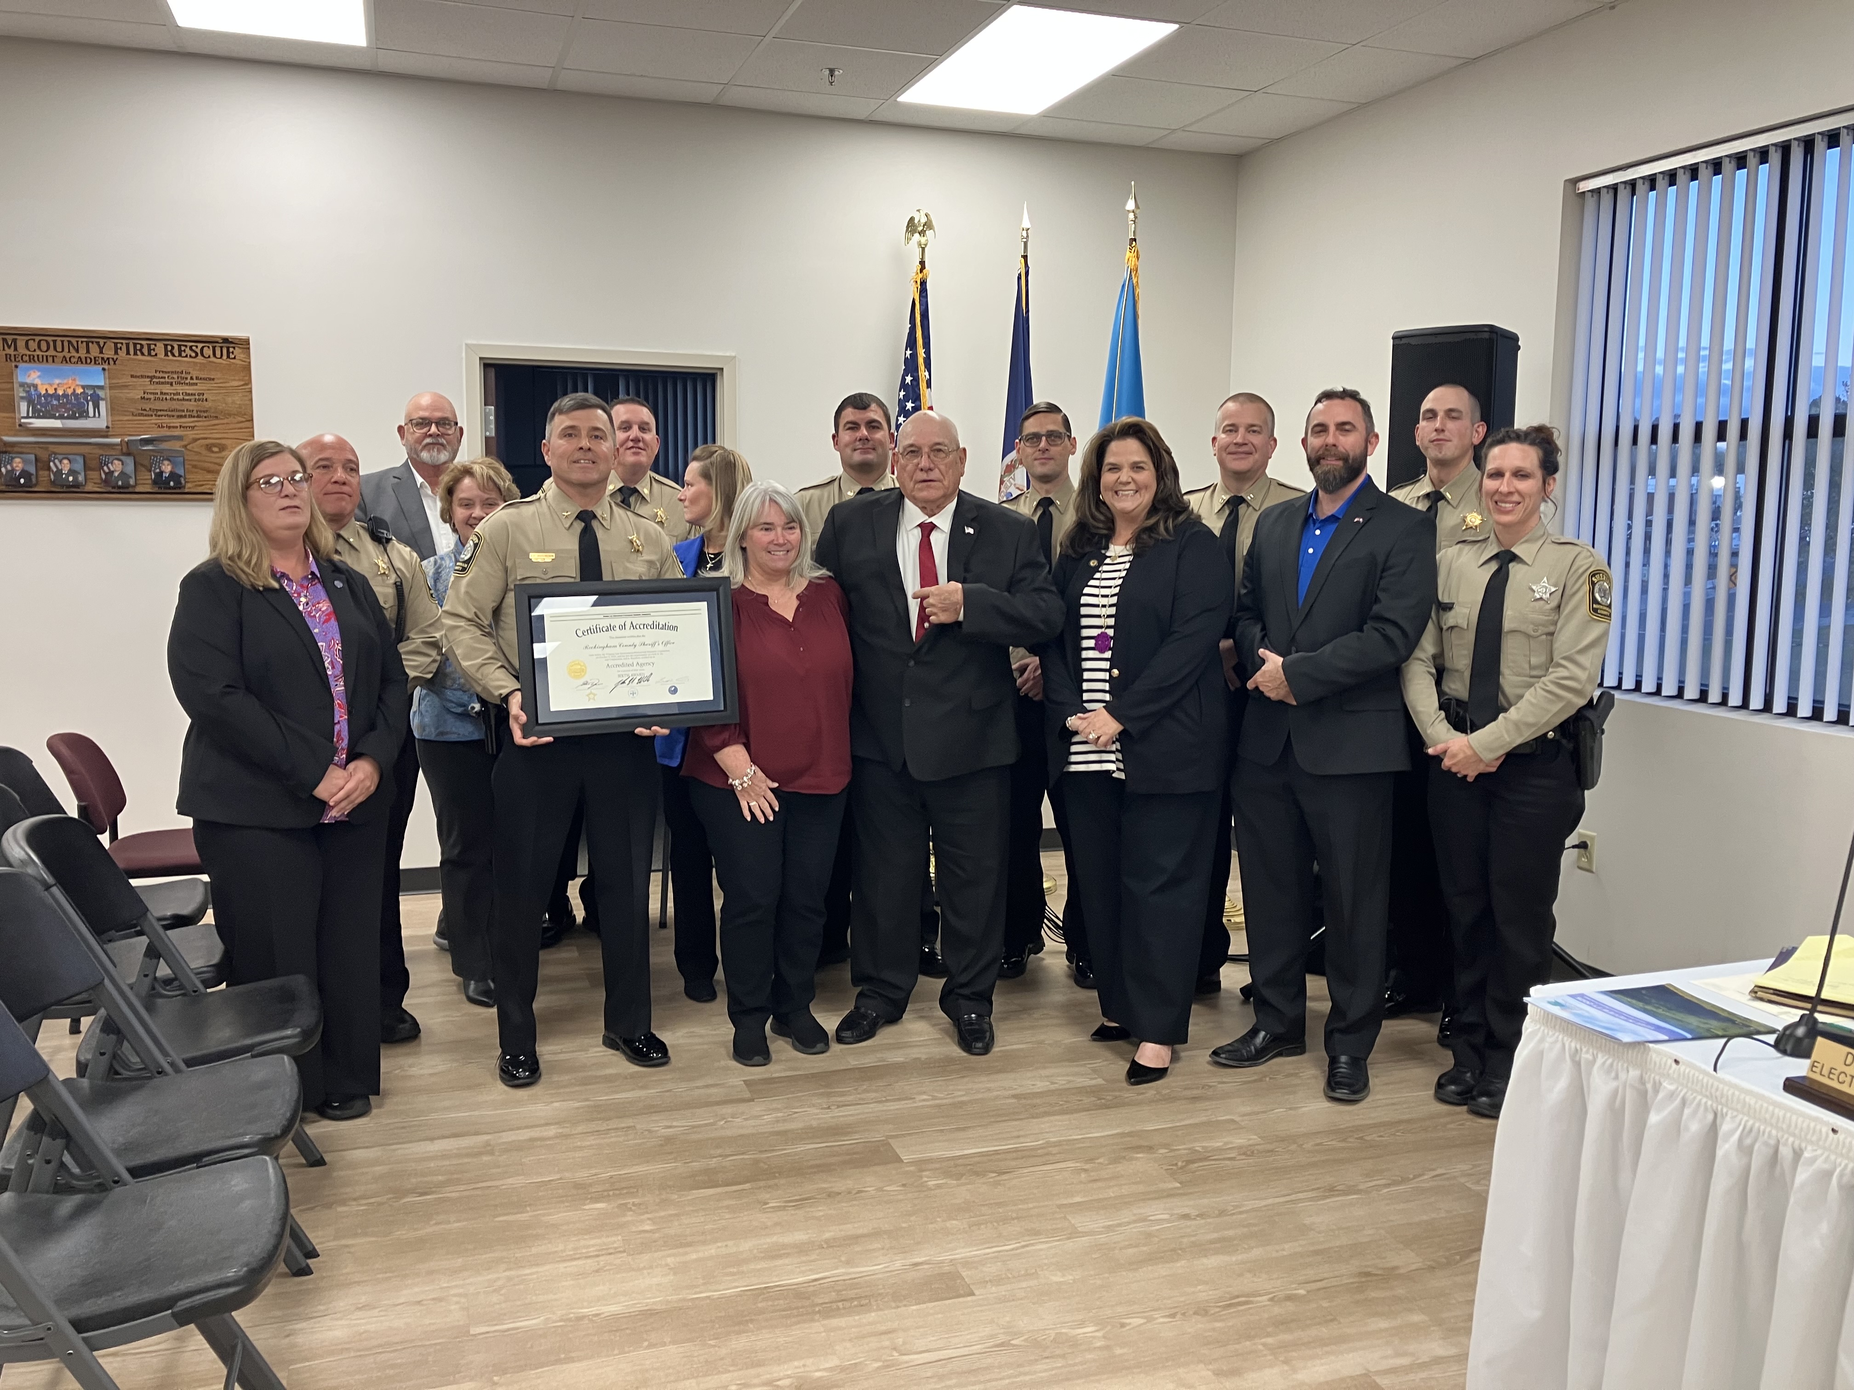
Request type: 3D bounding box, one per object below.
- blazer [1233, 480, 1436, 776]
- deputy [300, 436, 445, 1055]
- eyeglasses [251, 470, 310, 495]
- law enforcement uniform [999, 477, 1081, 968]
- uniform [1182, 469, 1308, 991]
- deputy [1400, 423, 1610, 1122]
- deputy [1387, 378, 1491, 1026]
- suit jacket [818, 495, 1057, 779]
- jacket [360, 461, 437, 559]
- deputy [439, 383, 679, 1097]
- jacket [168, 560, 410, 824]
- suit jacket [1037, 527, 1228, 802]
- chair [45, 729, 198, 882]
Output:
[{"bbox_3d":[1.100,-0.177,4.048,0.530,0.780,0.340,7,10,40],"label":"blazer"},{"bbox_3d":[-1.599,0.130,4.181,0.550,1.680,0.380,-4,9,-33],"label":"deputy"},{"bbox_3d":[-1.551,-0.498,3.556,0.142,0.050,0.145,-16,9,-43],"label":"eyeglasses"},{"bbox_3d":[0.405,0.080,4.800,0.530,1.558,0.340,1,7,6],"label":"law enforcement uniform"},{"bbox_3d":[0.989,0.111,4.753,0.540,1.580,0.330,4,8,20],"label":"uniform"},{"bbox_3d":[1.503,0.185,3.904,0.500,1.730,0.380,8,10,42],"label":"deputy"},{"bbox_3d":[1.507,0.044,4.328,0.540,1.855,0.360,6,9,34],"label":"deputy"},{"bbox_3d":[0.019,-0.154,4.078,0.680,0.808,0.430,2,7,8],"label":"suit jacket"},{"bbox_3d":[-1.619,-0.340,4.829,0.540,0.817,0.330,-3,8,-24],"label":"jacket"},{"bbox_3d":[-0.953,0.107,4.004,0.600,1.790,0.420,-3,8,-27],"label":"deputy"},{"bbox_3d":[-1.545,-0.012,3.649,0.370,0.661,0.520,7,10,41],"label":"jacket"},{"bbox_3d":[0.573,-0.100,4.052,0.530,0.724,0.370,6,9,36],"label":"suit jacket"},{"bbox_3d":[-2.359,0.496,4.603,0.580,0.800,0.500,-2,8,-19],"label":"chair"}]

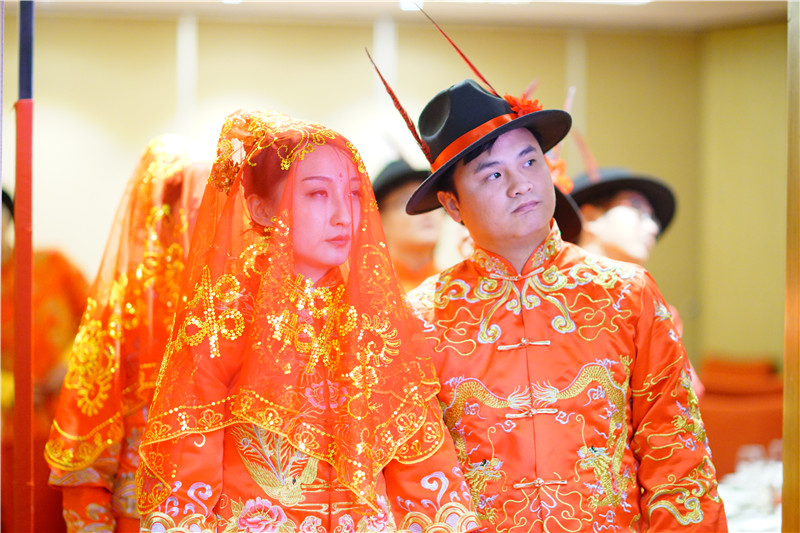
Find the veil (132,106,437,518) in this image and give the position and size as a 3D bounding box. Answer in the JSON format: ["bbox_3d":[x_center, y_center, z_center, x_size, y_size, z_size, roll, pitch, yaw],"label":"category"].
[{"bbox_3d":[-0.165,0.069,2.850,0.460,0.610,0.420,0,-1,-27],"label":"veil"}]

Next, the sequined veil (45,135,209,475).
[{"bbox_3d":[-0.406,0.066,3.370,0.460,0.610,0.420,0,-1,-30],"label":"sequined veil"}]

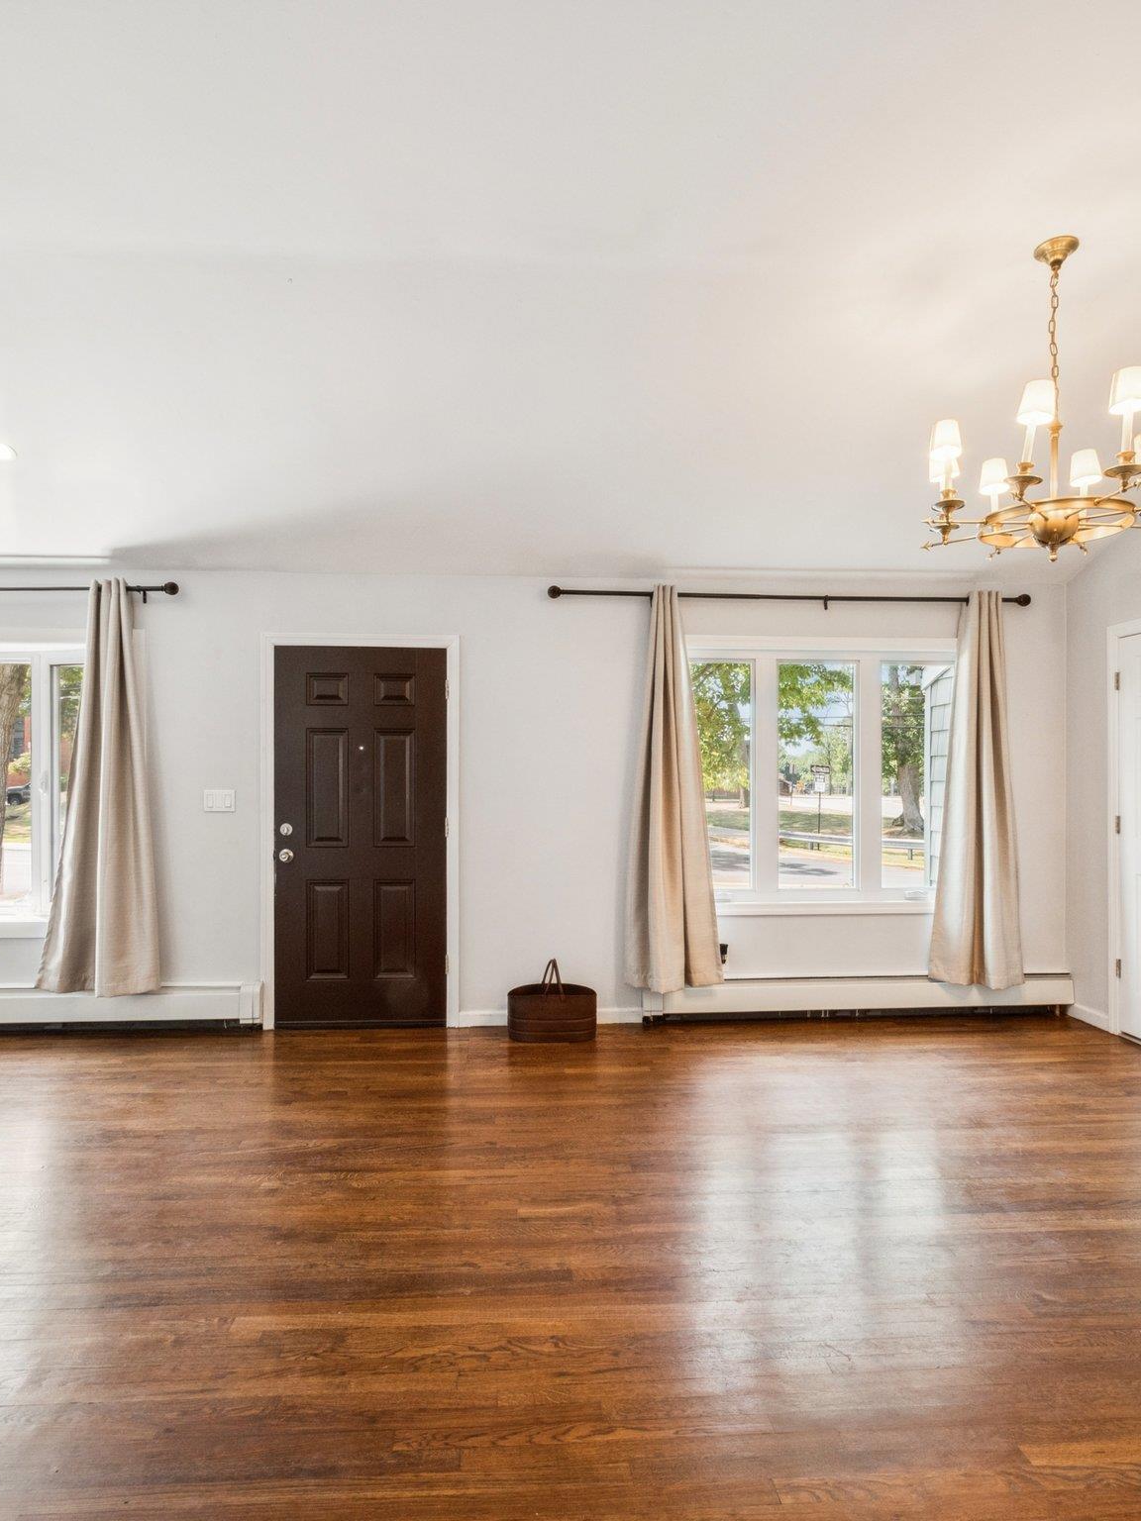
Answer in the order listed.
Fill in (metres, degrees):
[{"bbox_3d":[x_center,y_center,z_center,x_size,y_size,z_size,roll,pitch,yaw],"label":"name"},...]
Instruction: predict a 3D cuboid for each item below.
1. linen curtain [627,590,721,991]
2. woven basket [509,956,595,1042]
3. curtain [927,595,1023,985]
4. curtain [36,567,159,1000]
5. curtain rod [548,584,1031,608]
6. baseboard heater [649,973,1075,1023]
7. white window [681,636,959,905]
[{"bbox_3d":[0.550,0.147,4.340,0.524,2.163,0.150,0,0,-3],"label":"linen curtain"},{"bbox_3d":[-0.094,1.225,4.250,0.455,0.390,0.240,0,0,-3],"label":"woven basket"},{"bbox_3d":[2.186,0.158,4.428,0.528,2.172,0.150,0,0,-3],"label":"curtain"},{"bbox_3d":[-2.401,0.133,4.180,0.596,2.132,0.140,0,0,-3],"label":"curtain"},{"bbox_3d":[1.190,-0.869,4.384,2.624,0.085,0.110,0,0,-3],"label":"curtain rod"},{"bbox_3d":[1.587,1.300,4.456,2.372,0.230,0.075,0,0,-3],"label":"baseboard heater"},{"bbox_3d":[1.385,0.083,4.535,1.846,1.524,0.180,0,0,-3],"label":"white window"}]

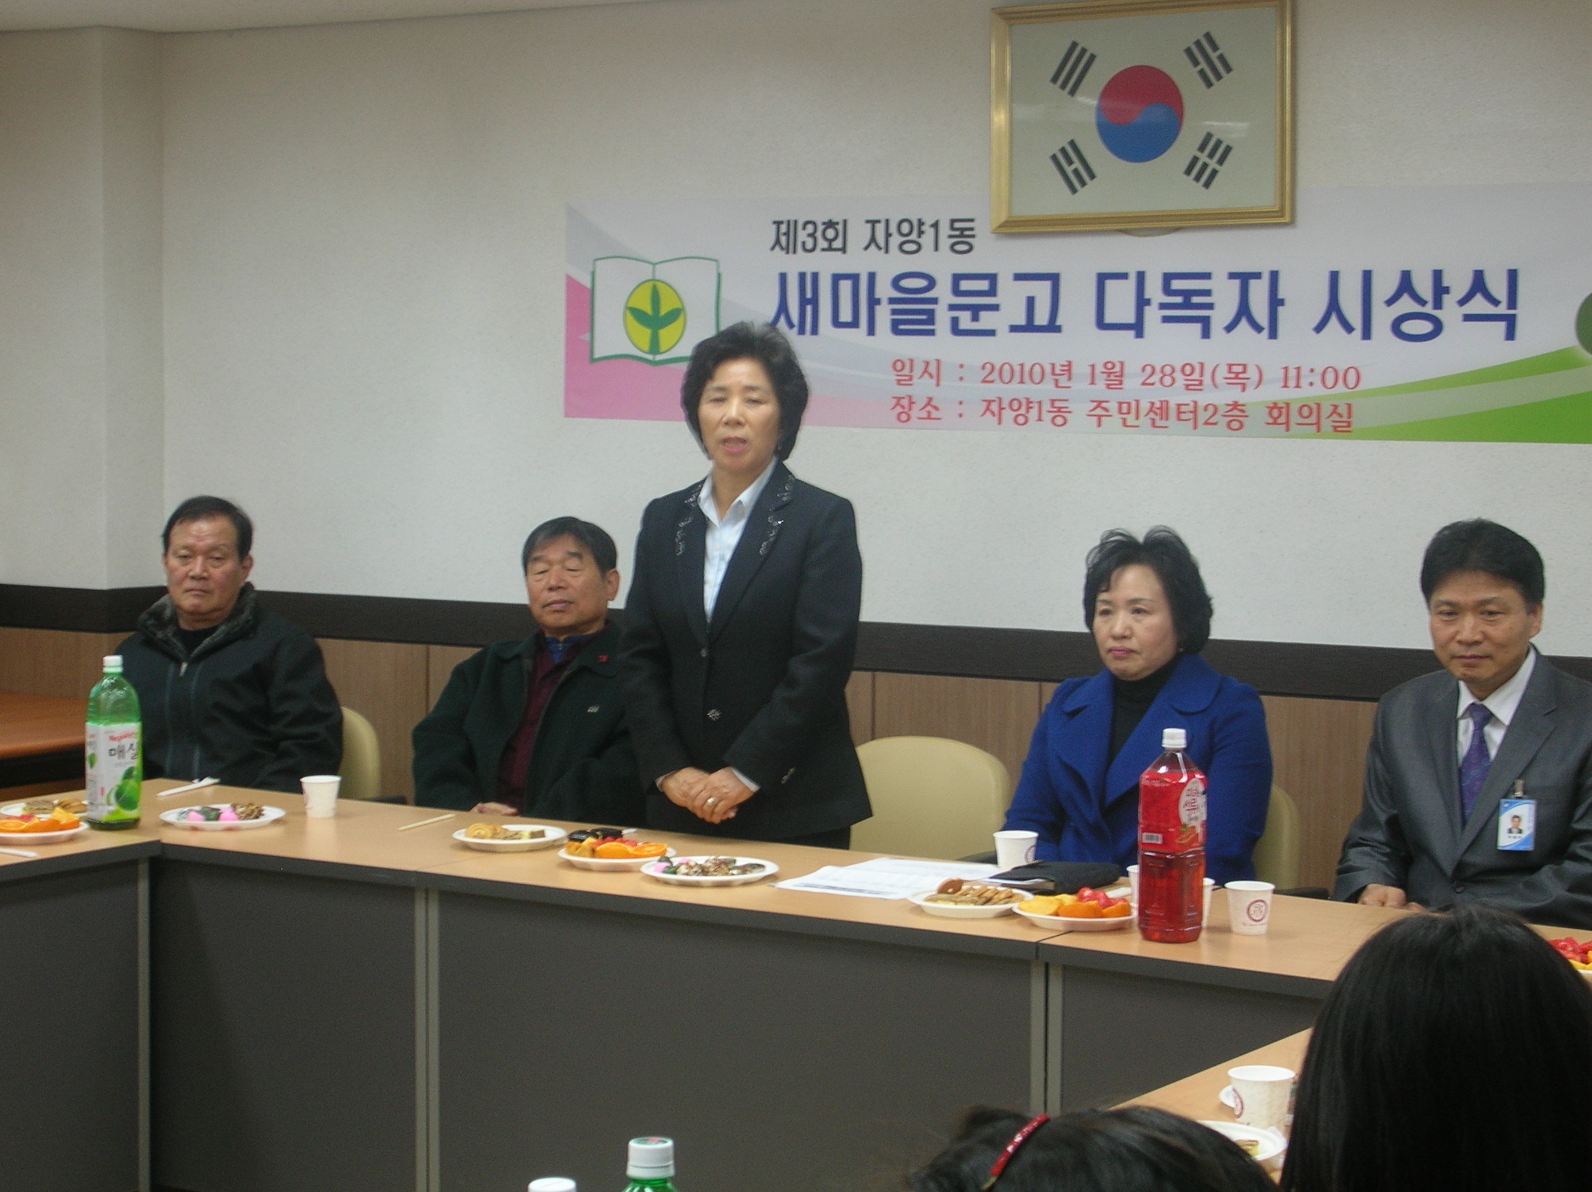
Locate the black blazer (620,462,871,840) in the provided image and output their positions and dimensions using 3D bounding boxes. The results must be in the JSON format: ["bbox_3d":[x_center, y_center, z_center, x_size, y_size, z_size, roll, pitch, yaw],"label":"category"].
[{"bbox_3d":[-0.086,0.095,5.970,0.460,0.655,0.280,3,5,30],"label":"black blazer"}]

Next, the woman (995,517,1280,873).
[{"bbox_3d":[0.484,0.530,5.580,0.500,1.270,0.760,3,5,35],"label":"woman"}]

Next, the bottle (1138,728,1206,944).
[{"bbox_3d":[0.545,0.344,4.911,0.083,0.300,0.083,0,4,0],"label":"bottle"}]

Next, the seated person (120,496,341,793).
[{"bbox_3d":[-1.256,0.443,6.619,0.530,1.262,0.780,3,5,27],"label":"seated person"}]

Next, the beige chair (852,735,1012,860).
[{"bbox_3d":[0.099,0.695,6.215,0.560,0.841,0.600,3,5,30],"label":"beige chair"}]

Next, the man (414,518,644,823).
[{"bbox_3d":[-0.546,0.489,6.172,0.540,1.249,0.800,3,5,29],"label":"man"}]

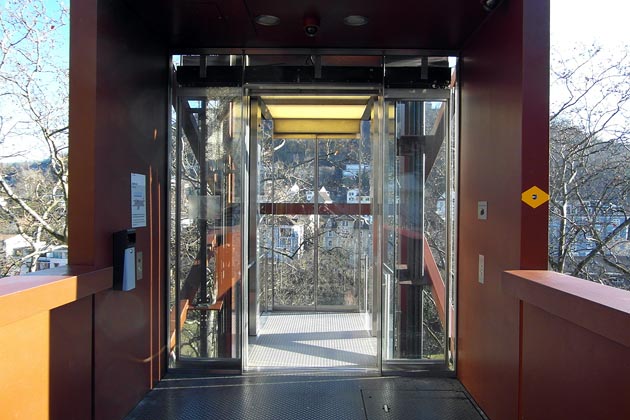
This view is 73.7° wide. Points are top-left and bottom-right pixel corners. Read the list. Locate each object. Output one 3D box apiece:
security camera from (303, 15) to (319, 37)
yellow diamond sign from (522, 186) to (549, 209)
[{"bbox_3d":[-0.025,-1.417,3.260,0.118,0.130,0.120,1,0,1],"label":"security camera"},{"bbox_3d":[1.385,-0.079,2.635,0.172,0.140,0.010,1,0,1],"label":"yellow diamond sign"}]

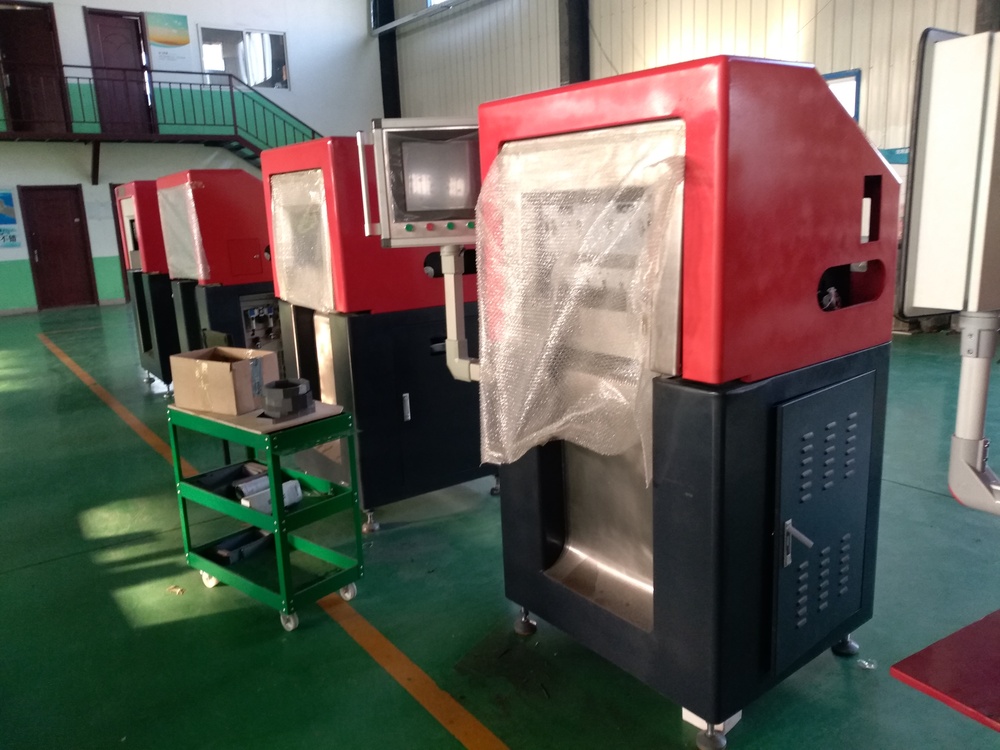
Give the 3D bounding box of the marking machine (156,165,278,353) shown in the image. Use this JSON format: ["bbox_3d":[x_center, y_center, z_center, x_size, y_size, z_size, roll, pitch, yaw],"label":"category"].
[{"bbox_3d":[-1.858,-0.588,5.520,0.833,1.720,0.888,-11,15,-35],"label":"marking machine"}]

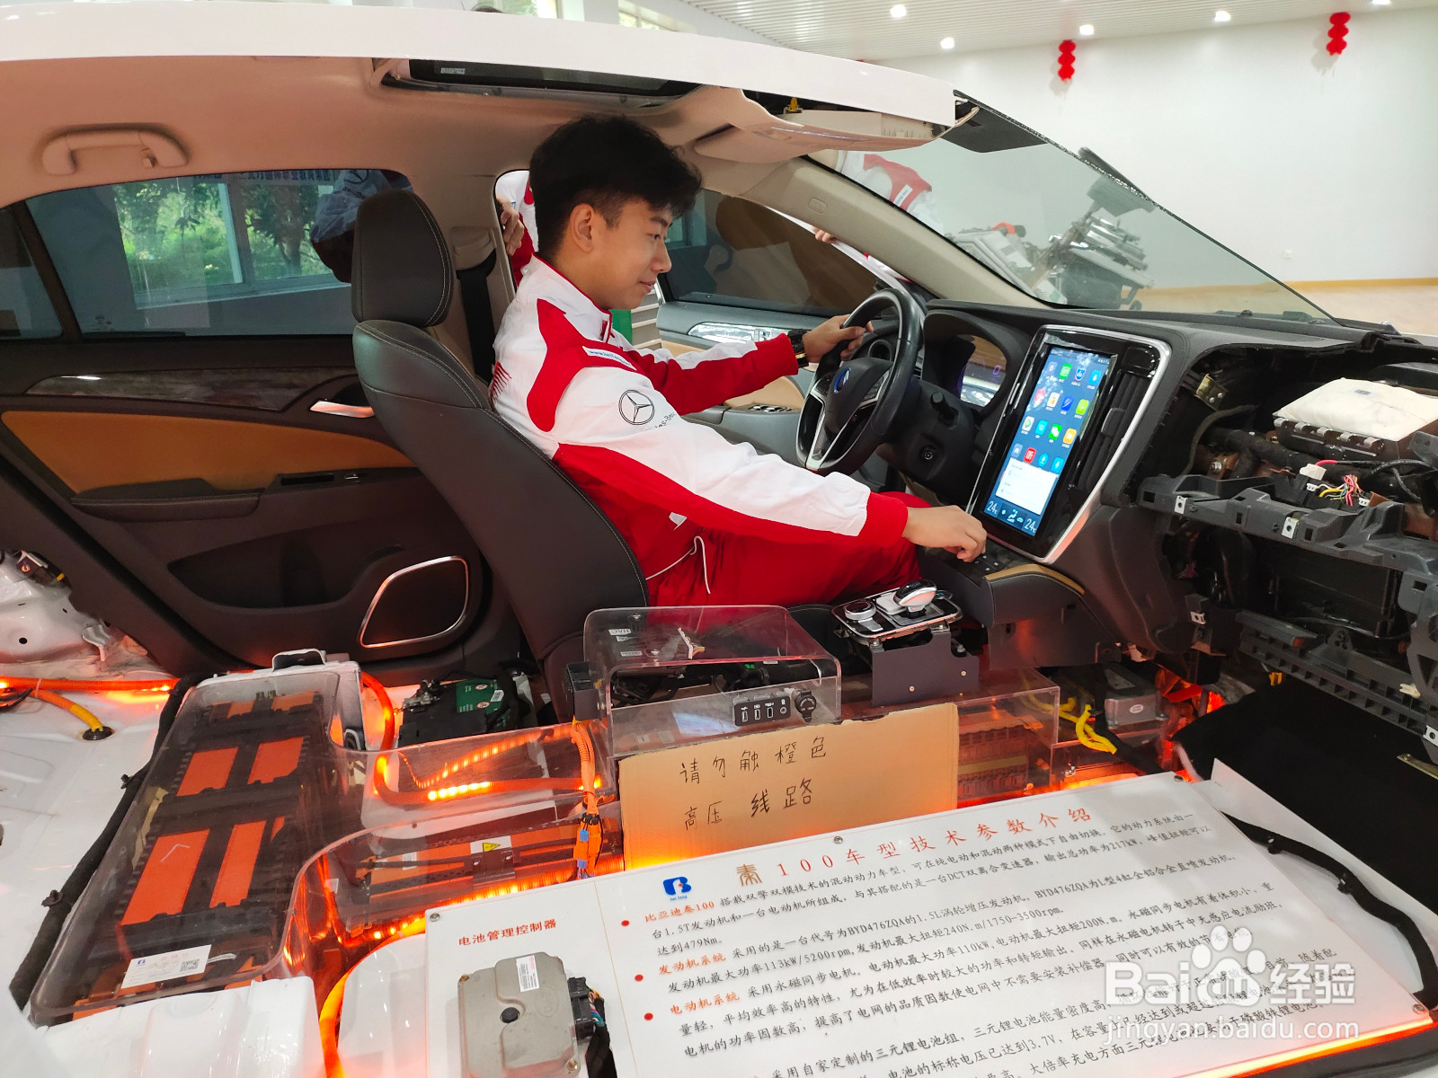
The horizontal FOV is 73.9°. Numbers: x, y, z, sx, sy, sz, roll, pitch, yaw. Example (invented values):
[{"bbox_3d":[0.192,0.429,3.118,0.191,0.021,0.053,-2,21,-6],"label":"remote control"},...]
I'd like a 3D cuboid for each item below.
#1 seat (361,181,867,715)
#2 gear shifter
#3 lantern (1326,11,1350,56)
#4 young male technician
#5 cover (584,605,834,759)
[{"bbox_3d":[-0.152,-0.118,1.696,0.860,0.970,0.530,-8,21,-14],"label":"seat"},{"bbox_3d":[0.308,0.089,1.492,0.062,0.050,0.044,-8,21,-14],"label":"gear shifter"},{"bbox_3d":[6.511,-5.323,10.050,0.200,0.400,0.200,3,21,16],"label":"lantern"},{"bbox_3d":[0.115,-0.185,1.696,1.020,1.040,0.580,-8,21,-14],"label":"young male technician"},{"bbox_3d":[-0.016,0.200,1.453,0.355,0.145,0.195,-8,21,-14],"label":"cover"}]

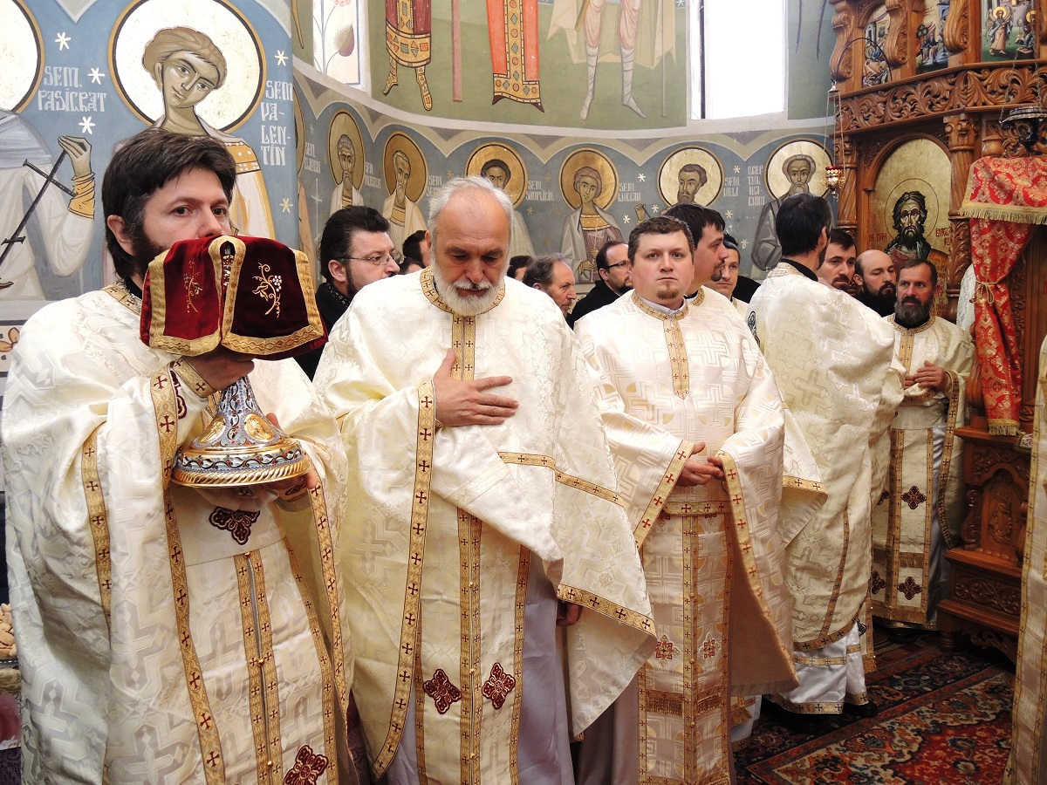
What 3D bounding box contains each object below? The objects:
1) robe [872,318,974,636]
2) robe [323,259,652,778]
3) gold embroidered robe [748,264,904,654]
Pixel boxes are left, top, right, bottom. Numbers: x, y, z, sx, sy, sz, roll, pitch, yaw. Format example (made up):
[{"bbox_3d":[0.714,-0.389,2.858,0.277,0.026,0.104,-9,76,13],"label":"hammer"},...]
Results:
[{"bbox_3d":[1.694,0.341,3.650,0.550,1.354,0.420,1,3,38],"label":"robe"},{"bbox_3d":[-0.086,0.397,1.880,0.740,1.333,0.480,-1,3,-6],"label":"robe"},{"bbox_3d":[1.023,0.239,2.890,0.500,1.354,0.560,-2,3,-14],"label":"gold embroidered robe"}]

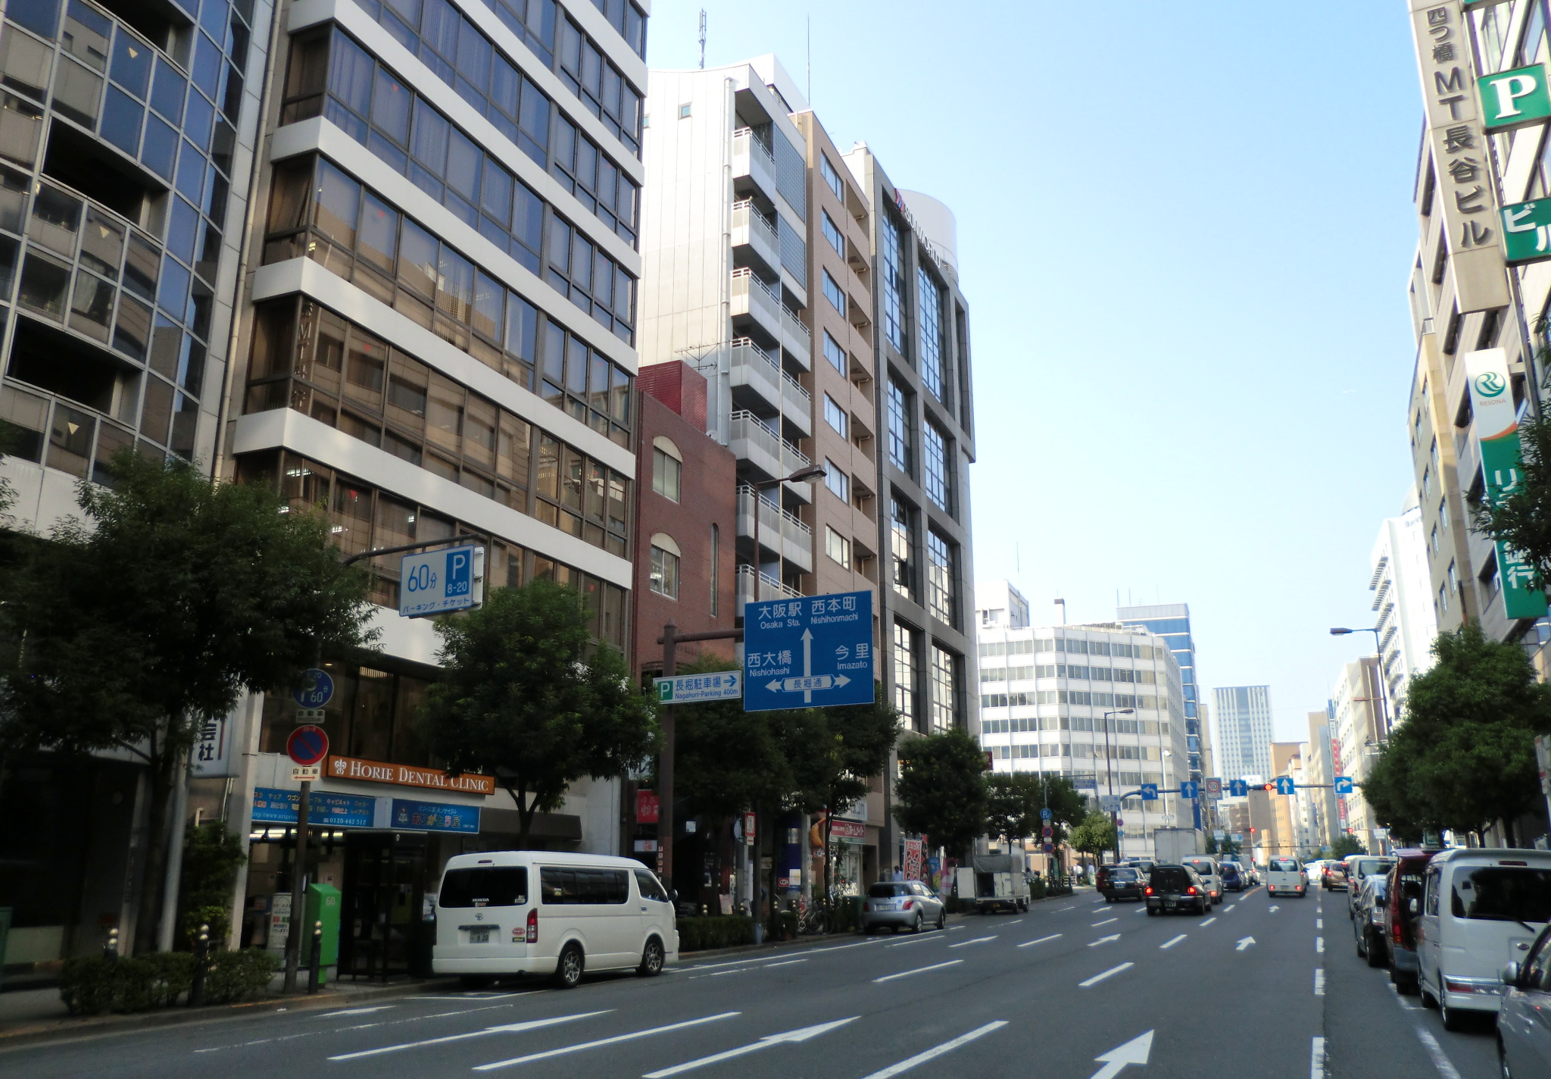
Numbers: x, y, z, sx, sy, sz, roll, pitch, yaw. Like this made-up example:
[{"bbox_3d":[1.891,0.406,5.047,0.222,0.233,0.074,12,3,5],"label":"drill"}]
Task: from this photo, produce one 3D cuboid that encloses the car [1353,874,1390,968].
[{"bbox_3d":[11.864,7.077,22.521,1.740,1.530,4.400,-7,-17,23],"label":"car"}]

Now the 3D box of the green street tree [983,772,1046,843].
[{"bbox_3d":[10.966,14.017,56.792,3.100,6.000,3.100,-7,-17,23],"label":"green street tree"}]

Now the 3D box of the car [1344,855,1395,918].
[{"bbox_3d":[20.087,11.611,40.335,1.700,1.970,4.650,-6,-17,21],"label":"car"}]

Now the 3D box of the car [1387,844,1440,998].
[{"bbox_3d":[9.874,5.654,17.965,1.500,1.930,3.500,-7,-17,23],"label":"car"}]

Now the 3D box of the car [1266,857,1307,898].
[{"bbox_3d":[24.041,15.796,56.855,1.475,1.850,3.395,-7,-17,23],"label":"car"}]

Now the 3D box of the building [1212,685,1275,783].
[{"bbox_3d":[351.935,176.952,893.158,39.000,133.000,38.000,-7,-17,23],"label":"building"}]

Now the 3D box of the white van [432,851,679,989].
[{"bbox_3d":[-3.594,6.572,20.963,1.880,2.105,4.840,-7,-17,23],"label":"white van"}]

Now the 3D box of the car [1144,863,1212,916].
[{"bbox_3d":[14.608,12.659,43.720,1.830,1.660,5.000,-7,-17,23],"label":"car"}]

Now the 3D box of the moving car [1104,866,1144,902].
[{"bbox_3d":[15.705,15.297,53.588,1.700,1.480,4.650,-7,-17,23],"label":"moving car"}]

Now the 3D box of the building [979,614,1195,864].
[{"bbox_3d":[41.315,31.323,170.207,29.000,31.000,40.000,-7,-17,23],"label":"building"}]

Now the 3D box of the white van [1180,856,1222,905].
[{"bbox_3d":[18.114,14.443,51.357,1.500,1.900,3.500,-7,-17,23],"label":"white van"}]

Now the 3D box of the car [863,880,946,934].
[{"bbox_3d":[4.005,11.225,37.065,1.690,1.530,3.850,-7,-17,23],"label":"car"}]

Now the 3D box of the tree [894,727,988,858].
[{"bbox_3d":[6.608,10.836,47.237,3.700,7.100,3.700,-7,-17,23],"label":"tree"}]

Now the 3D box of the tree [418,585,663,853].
[{"bbox_3d":[-4.569,4.273,23.163,4.400,7.300,4.400,-7,-17,23],"label":"tree"}]

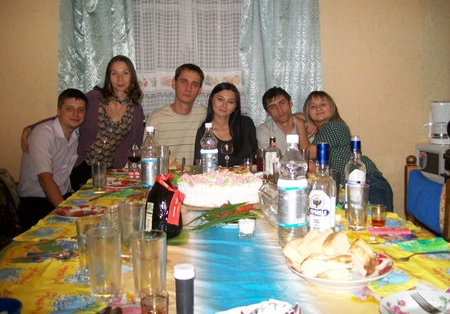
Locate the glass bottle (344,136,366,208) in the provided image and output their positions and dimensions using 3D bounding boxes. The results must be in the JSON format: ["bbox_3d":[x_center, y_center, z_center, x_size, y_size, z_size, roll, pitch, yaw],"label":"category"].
[{"bbox_3d":[0.488,0.065,1.643,0.075,0.279,0.075,-1,6,2],"label":"glass bottle"}]

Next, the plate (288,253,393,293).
[{"bbox_3d":[0.268,0.260,1.030,0.235,0.033,0.235,-1,6,0],"label":"plate"}]

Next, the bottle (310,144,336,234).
[{"bbox_3d":[0.301,0.099,1.355,0.076,0.281,0.076,4,8,39],"label":"bottle"}]

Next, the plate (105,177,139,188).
[{"bbox_3d":[-0.551,0.137,2.360,0.190,0.024,0.190,0,6,0],"label":"plate"}]

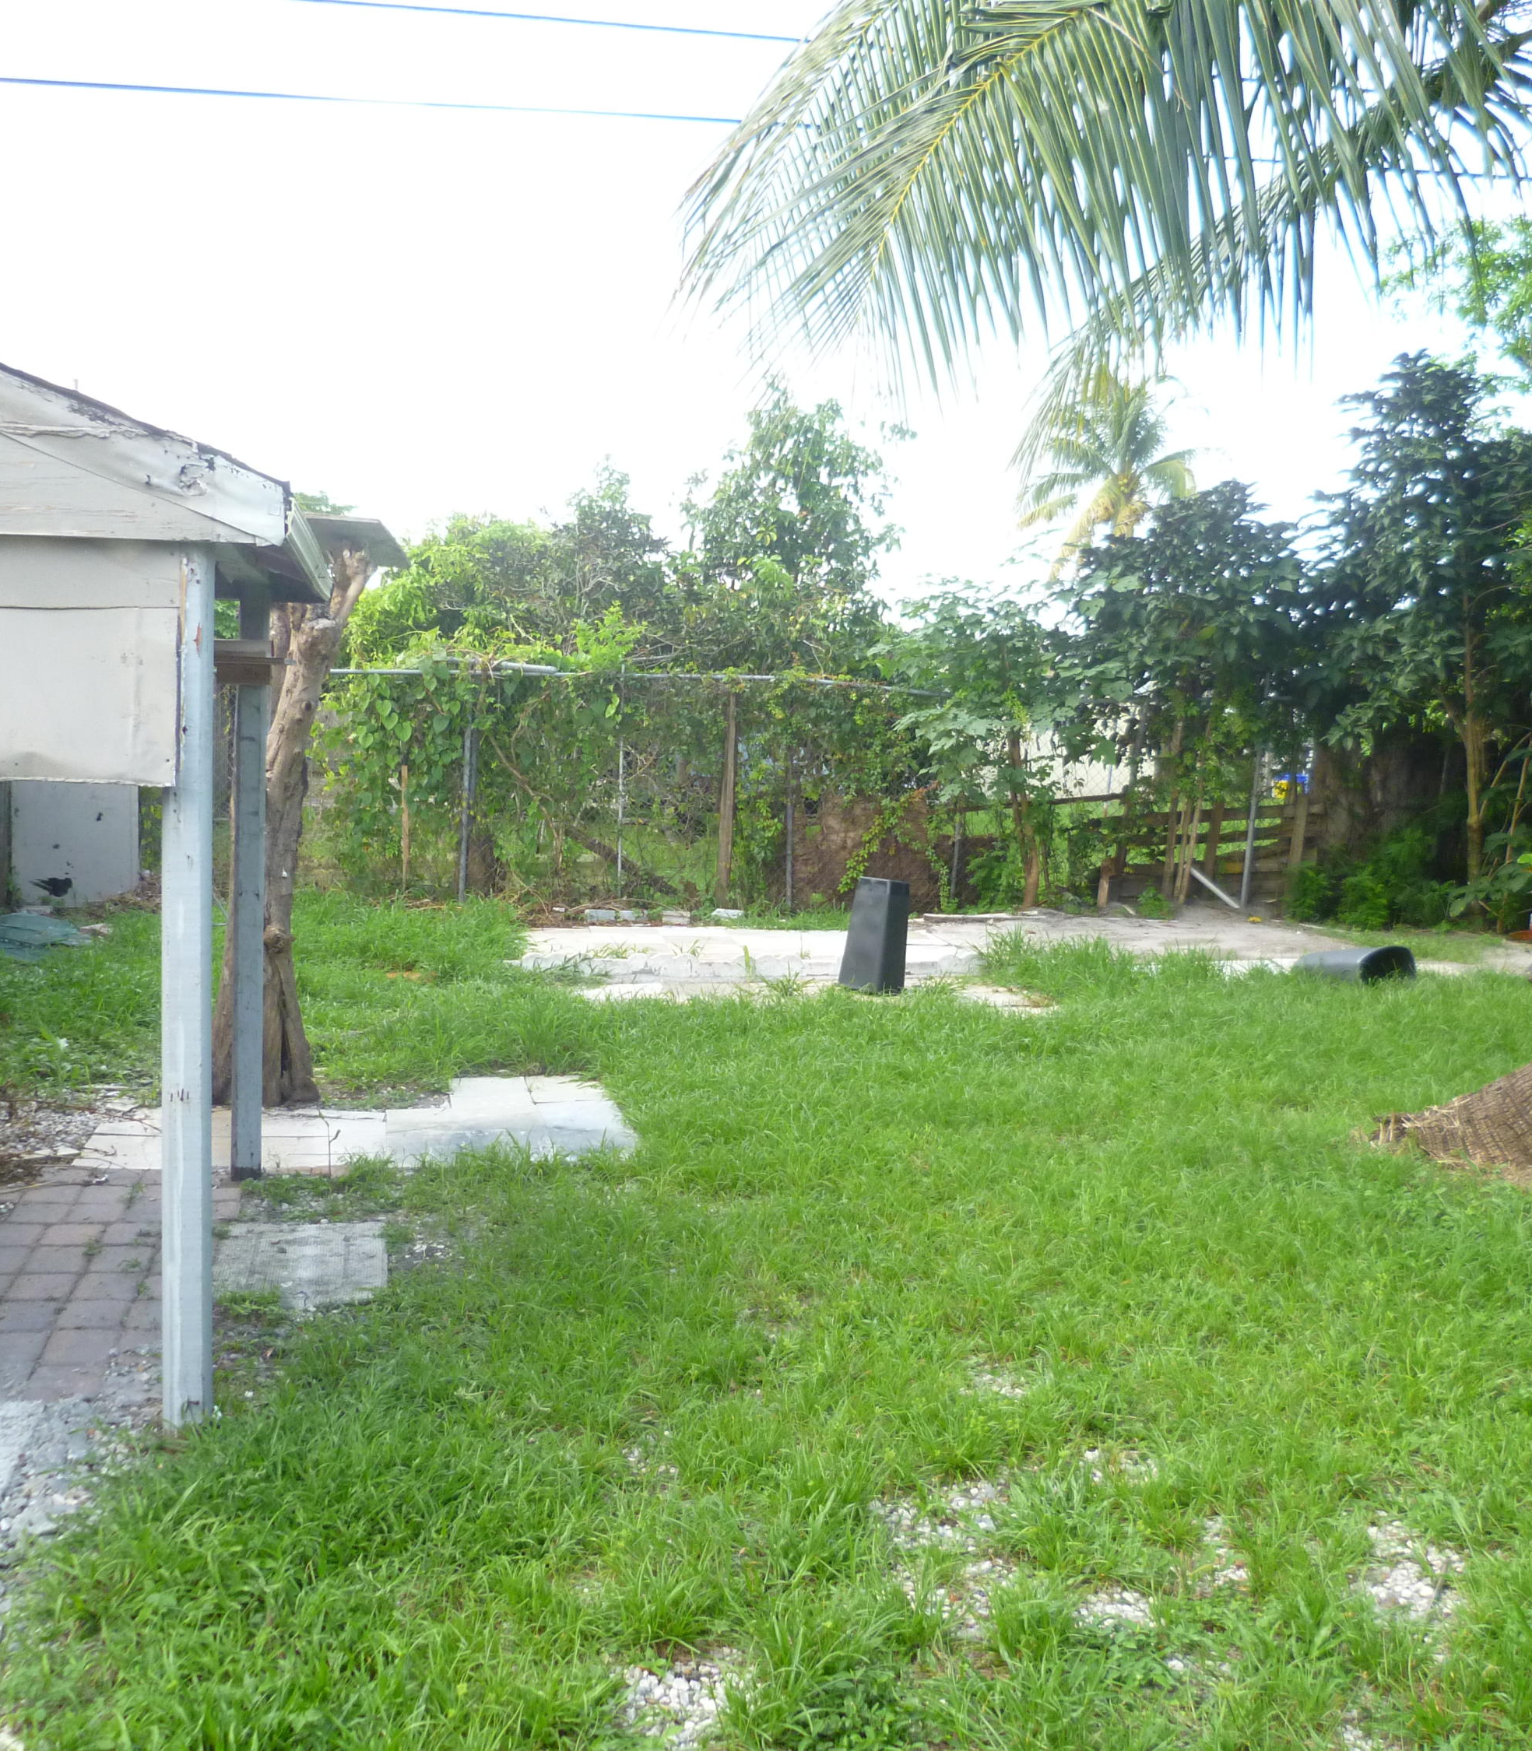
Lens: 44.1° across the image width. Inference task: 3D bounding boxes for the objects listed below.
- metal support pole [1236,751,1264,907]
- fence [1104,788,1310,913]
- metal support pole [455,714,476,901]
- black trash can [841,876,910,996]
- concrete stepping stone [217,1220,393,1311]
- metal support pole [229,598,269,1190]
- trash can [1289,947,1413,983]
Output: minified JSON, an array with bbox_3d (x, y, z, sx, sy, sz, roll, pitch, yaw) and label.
[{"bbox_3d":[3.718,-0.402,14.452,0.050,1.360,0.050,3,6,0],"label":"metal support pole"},{"bbox_3d":[3.398,-0.206,14.590,1.620,0.930,0.120,1,6,-5],"label":"fence"},{"bbox_3d":[-2.101,-0.506,13.249,0.055,1.420,0.055,3,6,0],"label":"metal support pole"},{"bbox_3d":[0.599,0.322,10.173,0.200,0.590,0.340,1,7,-36],"label":"black trash can"},{"bbox_3d":[-1.279,1.089,5.244,0.420,0.050,0.610,1,6,-13],"label":"concrete stepping stone"},{"bbox_3d":[-1.625,0.030,5.941,0.090,1.889,0.090,1,6,-12],"label":"metal support pole"},{"bbox_3d":[3.468,0.505,11.144,0.370,0.220,0.600,-2,7,-32],"label":"trash can"}]

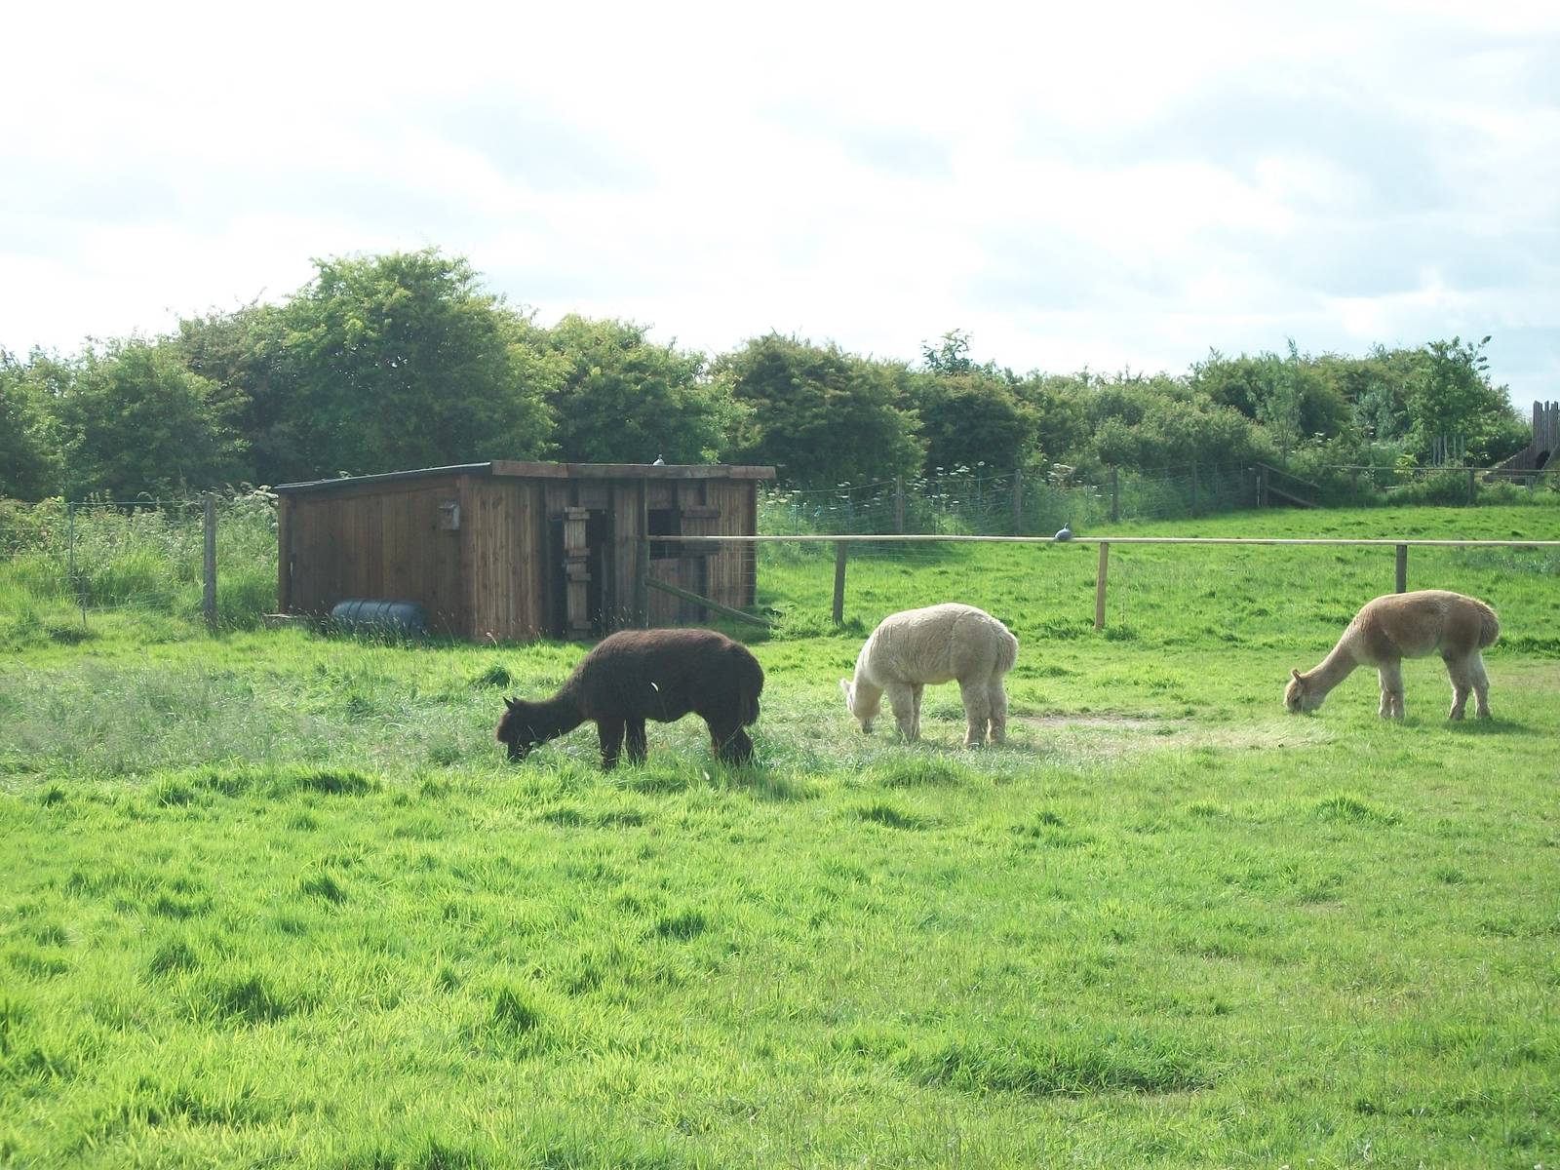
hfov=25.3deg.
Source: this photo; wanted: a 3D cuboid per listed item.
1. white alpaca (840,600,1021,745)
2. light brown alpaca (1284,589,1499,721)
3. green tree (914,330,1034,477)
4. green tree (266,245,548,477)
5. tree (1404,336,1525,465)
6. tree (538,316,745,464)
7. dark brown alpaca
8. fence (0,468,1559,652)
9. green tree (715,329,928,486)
[{"bbox_3d":[0.972,0.578,22.400,1.120,0.930,0.450,1,1,28],"label":"white alpaca"},{"bbox_3d":[4.333,0.497,24.600,1.470,0.930,0.450,0,1,11],"label":"light brown alpaca"},{"bbox_3d":[4.119,-3.223,74.000,2.700,4.390,2.700,0,1,0],"label":"green tree"},{"bbox_3d":[-5.488,-2.438,52.000,4.300,5.190,4.200,0,1,0],"label":"green tree"},{"bbox_3d":[20.313,-5.047,103.000,3.600,4.630,3.500,0,1,0],"label":"tree"},{"bbox_3d":[-2.312,-2.312,58.000,3.500,4.360,3.500,0,1,0],"label":"tree"},{"bbox_3d":[-0.920,0.707,21.200,1.560,0.870,0.450,0,1,11],"label":"dark brown alpaca"},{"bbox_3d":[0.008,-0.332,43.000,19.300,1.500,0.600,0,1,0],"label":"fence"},{"bbox_3d":[0.753,-2.677,66.000,3.900,4.220,3.800,0,1,0],"label":"green tree"}]

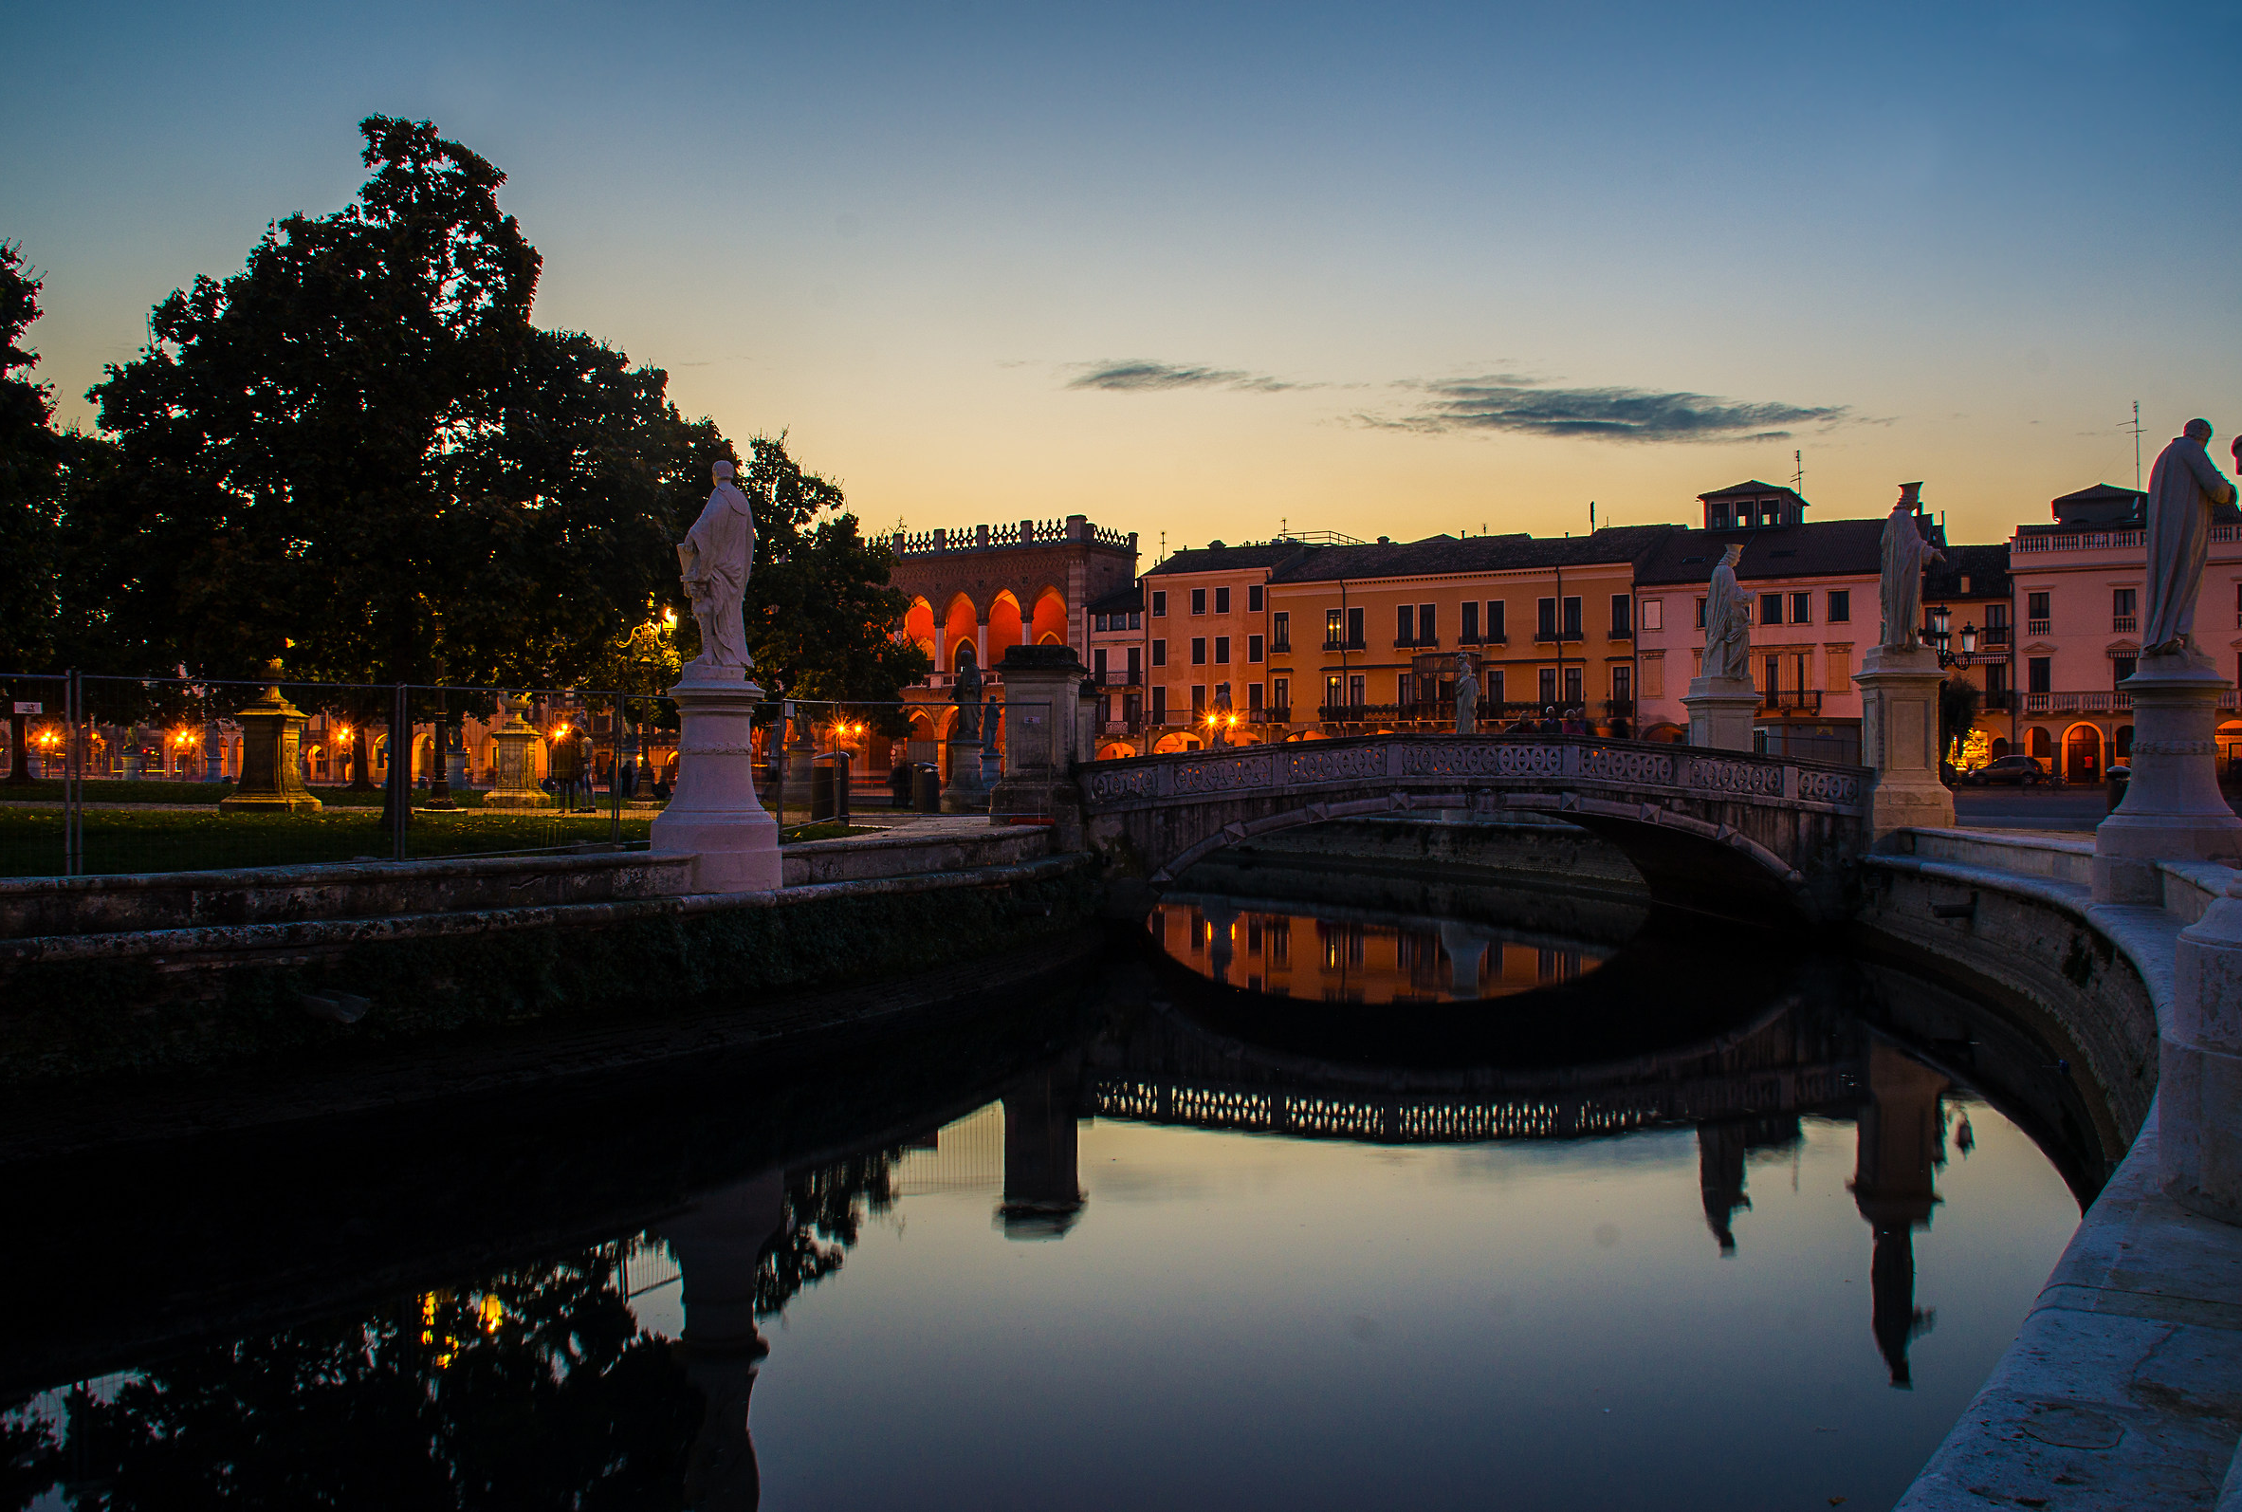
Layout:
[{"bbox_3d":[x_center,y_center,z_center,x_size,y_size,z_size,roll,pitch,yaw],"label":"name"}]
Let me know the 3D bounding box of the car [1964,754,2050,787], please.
[{"bbox_3d":[44.115,0.710,85.000,4.100,1.530,1.750,0,0,30],"label":"car"}]

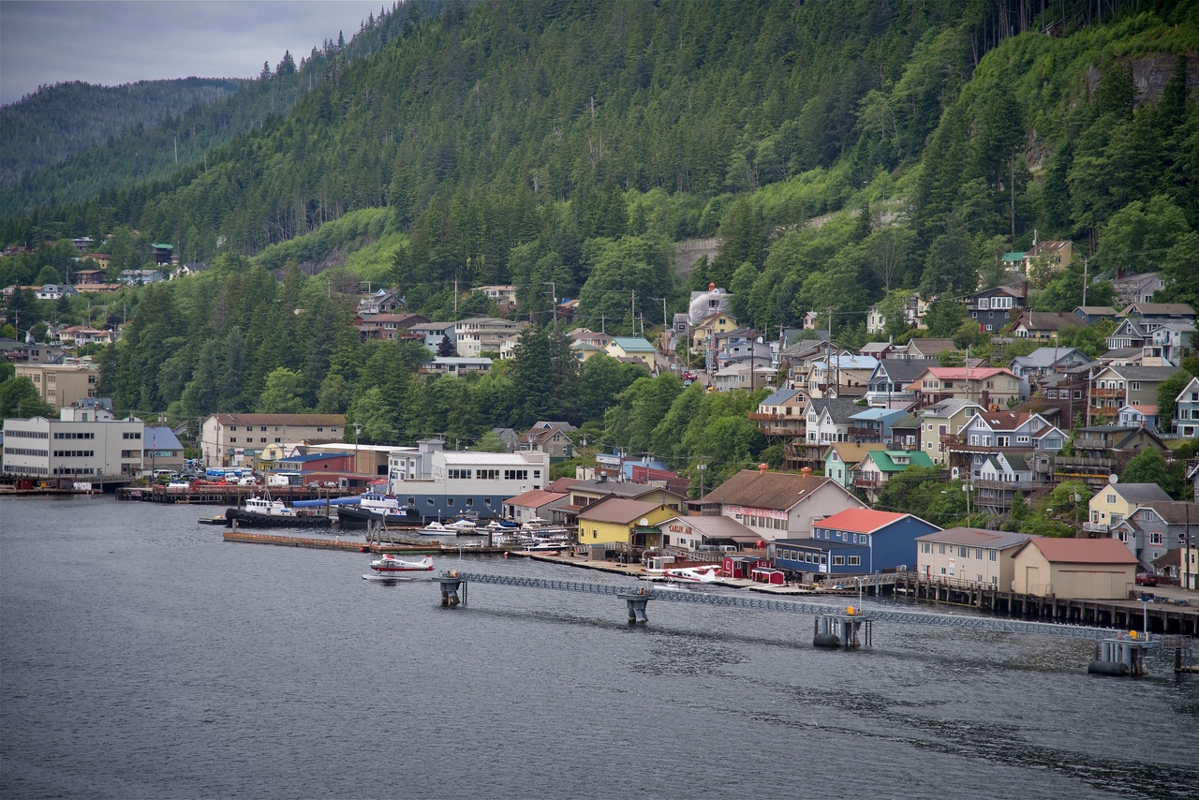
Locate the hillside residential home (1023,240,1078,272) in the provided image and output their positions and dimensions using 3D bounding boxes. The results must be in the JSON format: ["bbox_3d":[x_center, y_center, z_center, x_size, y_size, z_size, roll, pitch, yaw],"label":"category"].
[{"bbox_3d":[98.470,-30.886,870.000,8.500,7.700,9.800,0,1,-34],"label":"hillside residential home"}]

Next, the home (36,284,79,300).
[{"bbox_3d":[-188.432,-37.361,1390.000,12.300,6.200,8.500,0,1,30],"label":"home"}]

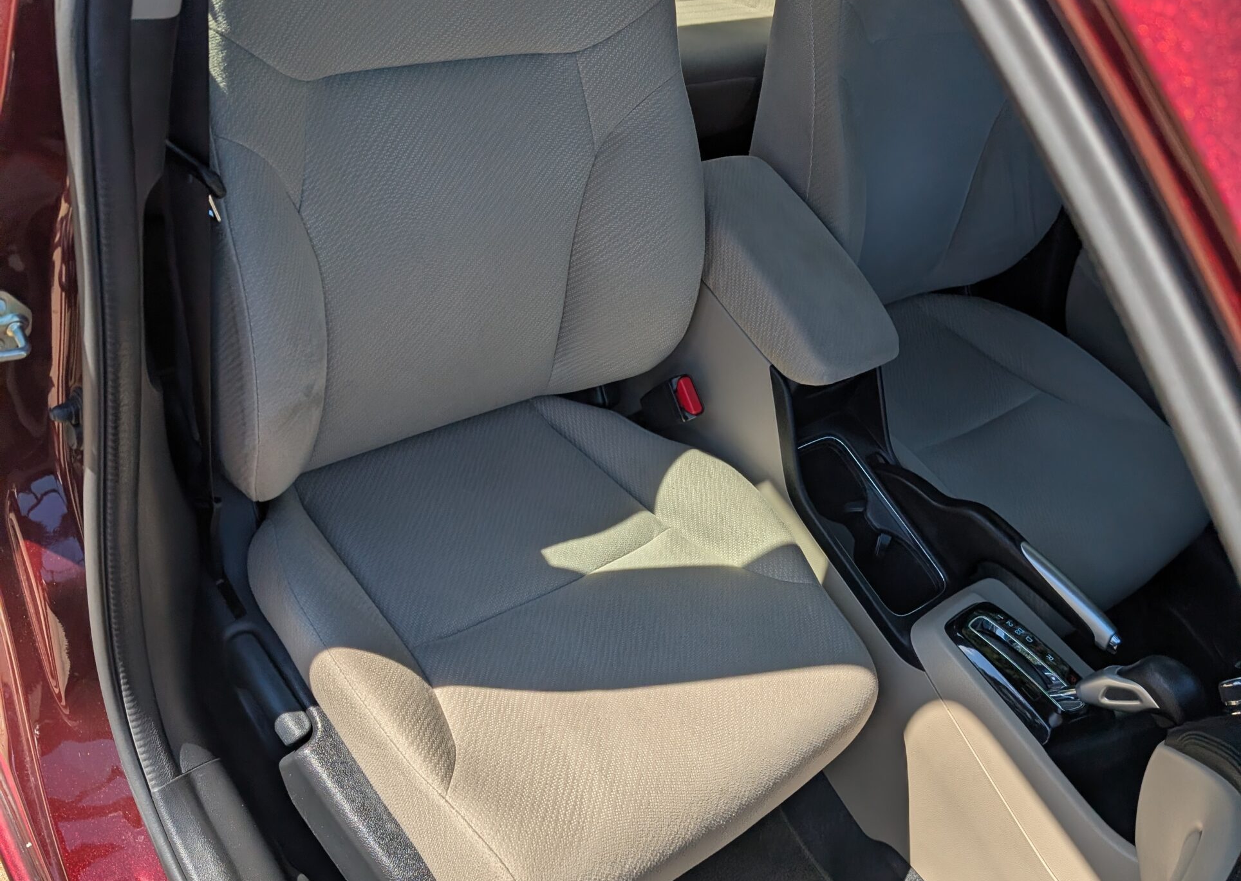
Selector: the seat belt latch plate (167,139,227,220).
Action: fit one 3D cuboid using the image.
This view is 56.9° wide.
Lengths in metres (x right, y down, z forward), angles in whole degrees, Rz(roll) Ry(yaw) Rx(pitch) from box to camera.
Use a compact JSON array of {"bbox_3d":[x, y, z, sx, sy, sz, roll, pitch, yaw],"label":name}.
[{"bbox_3d":[-0.304,-0.188,0.823,0.062,0.065,0.020,42,69,14],"label":"seat belt latch plate"}]

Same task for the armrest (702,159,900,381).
[{"bbox_3d":[0.186,-0.198,1.315,0.146,0.068,0.297,-21,65,-36],"label":"armrest"}]

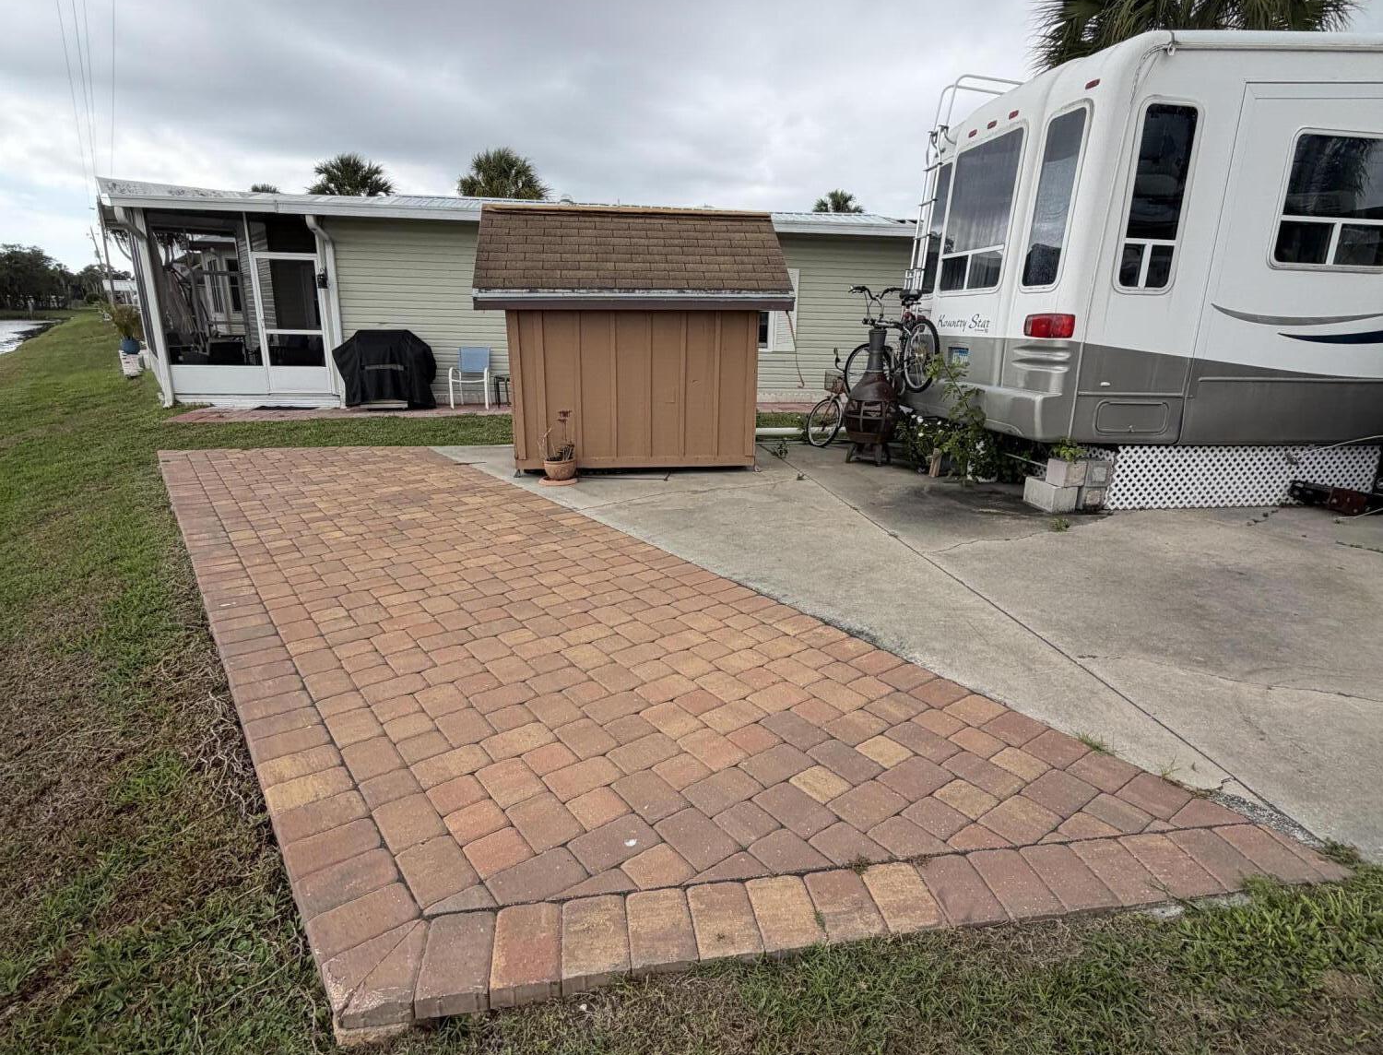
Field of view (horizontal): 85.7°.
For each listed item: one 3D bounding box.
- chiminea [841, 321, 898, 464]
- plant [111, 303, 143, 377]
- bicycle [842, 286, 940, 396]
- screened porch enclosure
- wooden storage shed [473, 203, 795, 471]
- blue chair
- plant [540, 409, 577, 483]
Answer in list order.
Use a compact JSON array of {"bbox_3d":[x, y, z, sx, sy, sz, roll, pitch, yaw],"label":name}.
[{"bbox_3d":[1.797,-1.275,7.326,0.530,1.280,0.530,4,16,11],"label":"chiminea"},{"bbox_3d":[-11.956,-3.871,15.739,0.540,1.340,0.520,-11,20,-36],"label":"plant"},{"bbox_3d":[1.926,-1.764,7.041,0.580,1.060,1.680,-2,16,-10],"label":"bicycle"},{"bbox_3d":[-6.908,-3.533,12.196,2.500,2.650,2.800,-2,16,-9],"label":"screened porch enclosure"},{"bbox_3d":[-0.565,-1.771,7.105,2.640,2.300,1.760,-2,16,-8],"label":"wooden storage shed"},{"bbox_3d":[-3.344,-2.296,11.385,0.580,0.900,0.620,0,16,-4],"label":"blue chair"},{"bbox_3d":[-1.137,-0.684,6.349,0.330,0.610,0.330,-2,16,-8],"label":"plant"}]

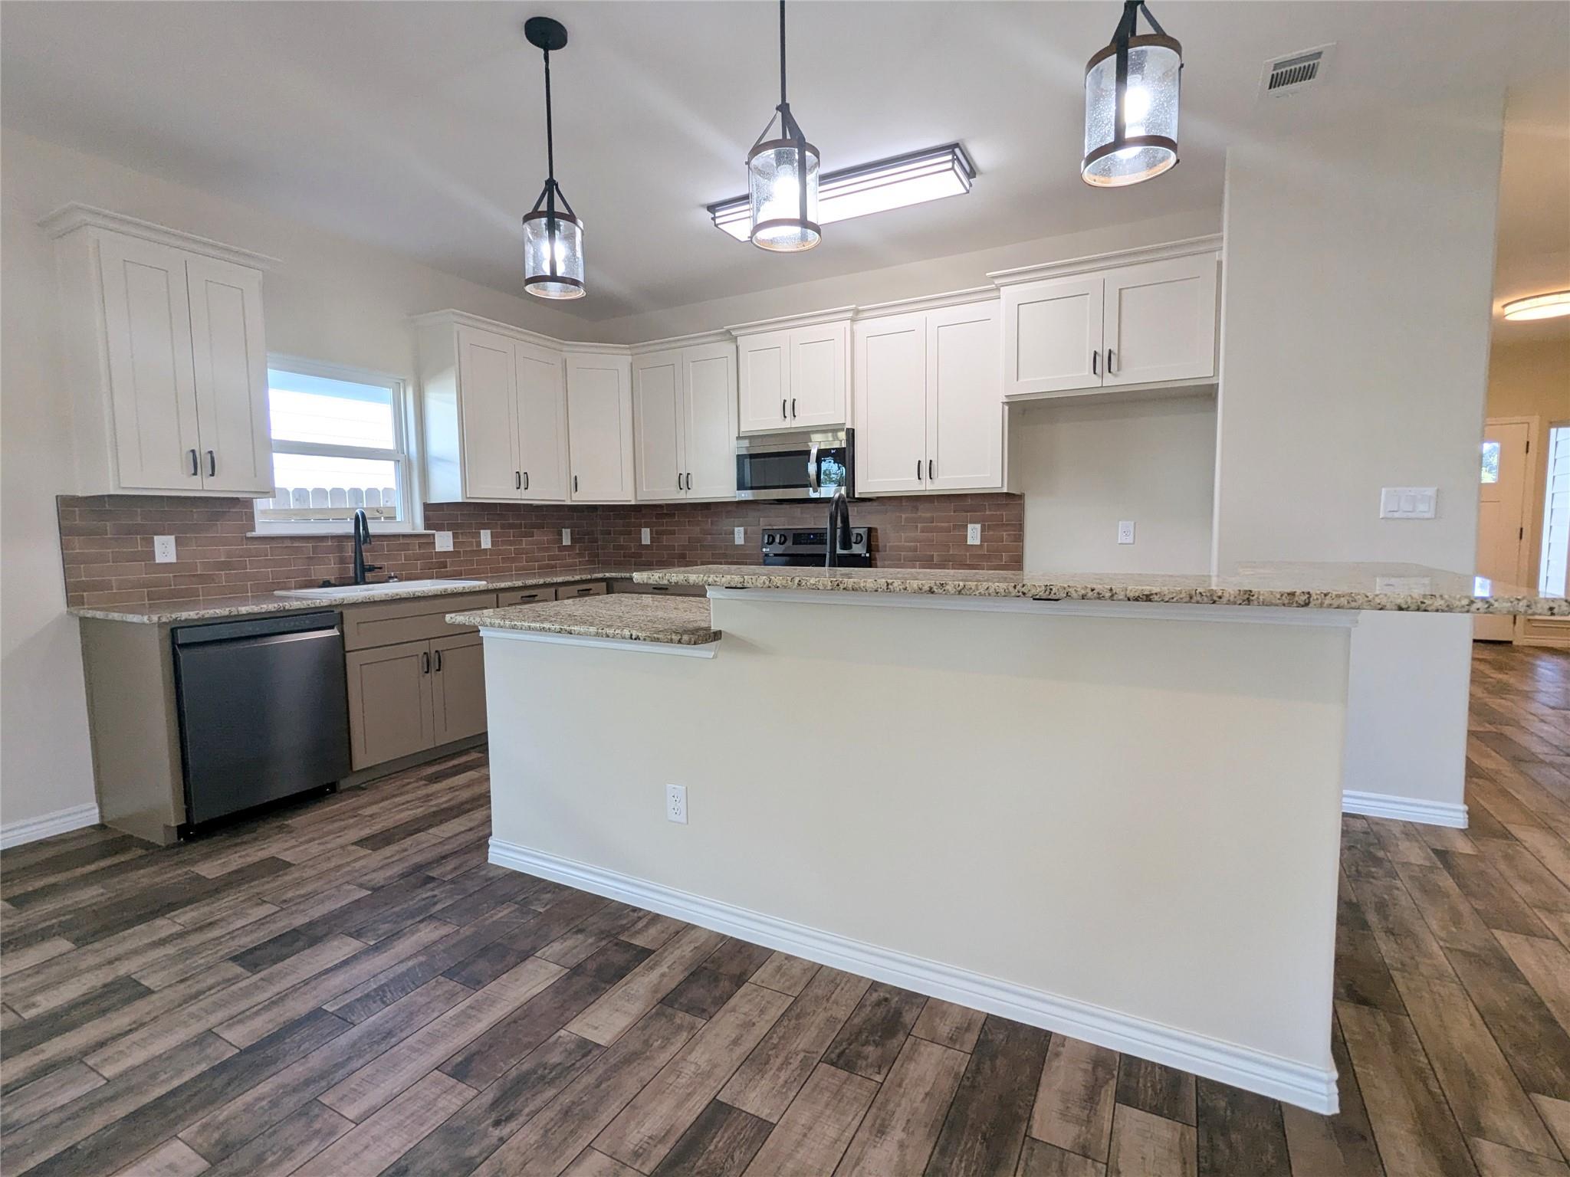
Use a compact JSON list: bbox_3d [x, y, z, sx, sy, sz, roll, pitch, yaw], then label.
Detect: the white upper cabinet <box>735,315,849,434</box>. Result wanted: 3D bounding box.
[{"bbox_3d":[0.120,-1.256,4.411,0.765,0.643,0.364,2,6,28],"label":"white upper cabinet"}]

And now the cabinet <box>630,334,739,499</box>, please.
[{"bbox_3d":[-0.583,-1.095,4.924,0.896,1.033,0.335,2,6,28],"label":"cabinet"}]

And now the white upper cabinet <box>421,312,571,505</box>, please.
[{"bbox_3d":[-1.795,-1.060,4.578,0.345,1.053,0.870,2,6,28],"label":"white upper cabinet"}]

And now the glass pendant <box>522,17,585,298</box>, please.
[{"bbox_3d":[-0.733,-1.330,2.268,0.190,0.770,0.190,2,6,28],"label":"glass pendant"}]

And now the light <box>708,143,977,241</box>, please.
[{"bbox_3d":[0.235,-1.776,3.333,1.200,0.085,0.350,2,6,28],"label":"light"}]

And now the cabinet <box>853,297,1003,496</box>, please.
[{"bbox_3d":[0.833,-1.033,4.059,0.836,1.025,0.339,2,6,28],"label":"cabinet"}]

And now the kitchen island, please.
[{"bbox_3d":[0.222,0.471,2.195,2.713,1.077,1.000,2,6,28],"label":"kitchen island"}]

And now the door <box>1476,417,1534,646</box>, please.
[{"bbox_3d":[6.546,-0.531,7.076,0.920,2.050,0.050,2,6,28],"label":"door"}]

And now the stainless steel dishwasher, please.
[{"bbox_3d":[-2.345,0.537,3.103,0.610,0.835,0.608,2,6,28],"label":"stainless steel dishwasher"}]

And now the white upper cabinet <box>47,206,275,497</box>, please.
[{"bbox_3d":[-2.586,-0.922,3.078,0.350,1.058,0.645,2,6,28],"label":"white upper cabinet"}]

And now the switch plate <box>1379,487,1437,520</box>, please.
[{"bbox_3d":[2.423,-0.330,2.817,0.165,0.118,0.012,2,6,28],"label":"switch plate"}]

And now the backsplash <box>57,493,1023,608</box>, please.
[{"bbox_3d":[-0.767,-0.227,3.533,3.184,0.452,3.100,2,6,28],"label":"backsplash"}]

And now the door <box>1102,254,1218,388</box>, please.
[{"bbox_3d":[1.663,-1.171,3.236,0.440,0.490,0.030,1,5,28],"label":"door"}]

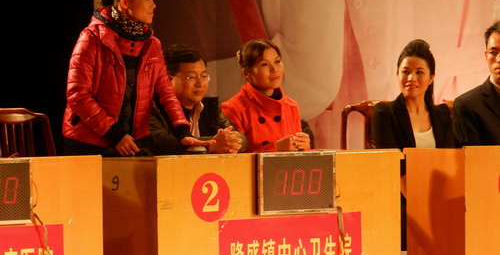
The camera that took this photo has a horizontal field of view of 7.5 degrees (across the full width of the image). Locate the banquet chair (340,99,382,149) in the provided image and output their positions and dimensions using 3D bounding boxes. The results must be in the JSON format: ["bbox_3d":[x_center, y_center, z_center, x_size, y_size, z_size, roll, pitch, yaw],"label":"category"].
[{"bbox_3d":[0.720,0.360,16.150,0.470,0.950,0.520,-2,2,-36],"label":"banquet chair"}]

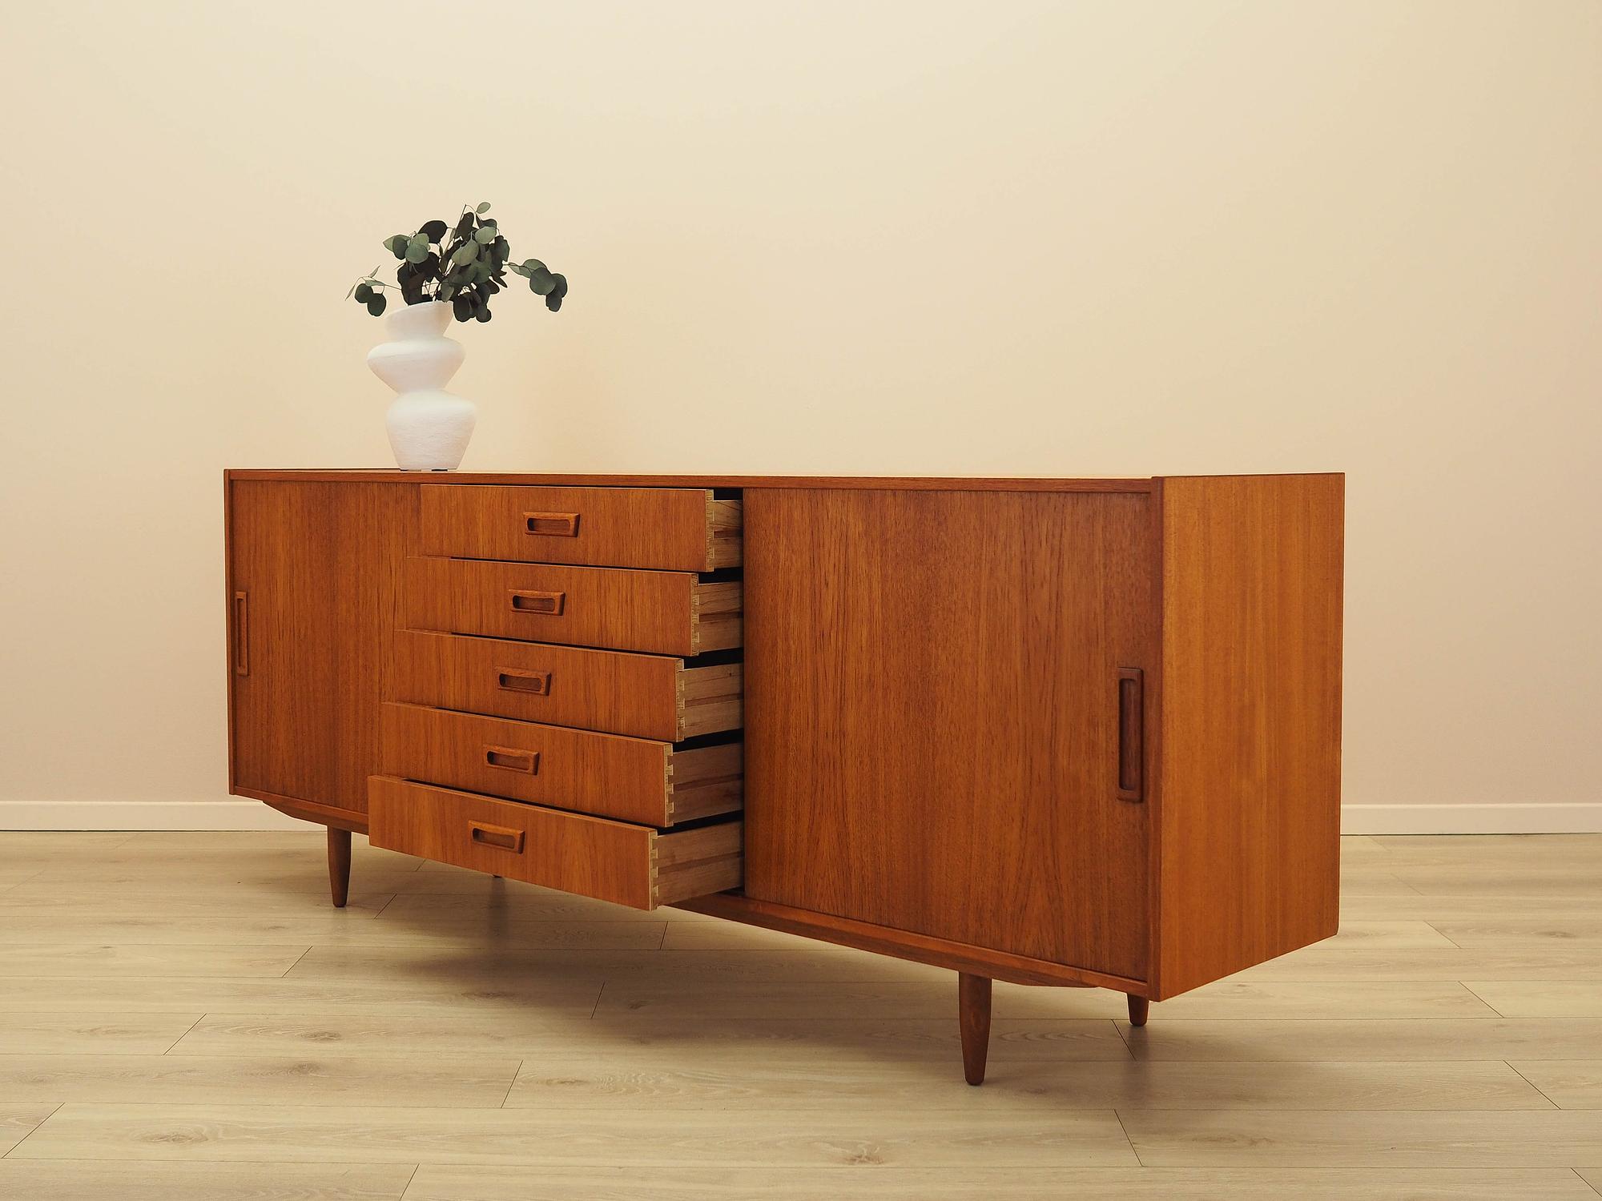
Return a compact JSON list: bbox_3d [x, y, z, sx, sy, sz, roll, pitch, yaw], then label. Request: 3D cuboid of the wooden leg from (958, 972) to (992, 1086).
[{"bbox_3d":[0.233,0.572,2.094,0.044,0.145,0.044,0,4,0],"label":"wooden leg"}]

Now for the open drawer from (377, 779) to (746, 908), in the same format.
[{"bbox_3d":[-0.333,0.349,2.511,0.672,0.111,0.400,4,5,41],"label":"open drawer"}]

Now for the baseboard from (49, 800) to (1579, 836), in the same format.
[{"bbox_3d":[0.000,0.506,3.652,3.800,0.073,0.015,0,4,0],"label":"baseboard"}]

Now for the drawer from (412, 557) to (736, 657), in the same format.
[{"bbox_3d":[-0.279,-0.005,2.547,0.672,0.117,0.400,4,5,41],"label":"drawer"}]

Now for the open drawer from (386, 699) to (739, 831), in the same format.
[{"bbox_3d":[-0.314,0.231,2.524,0.672,0.113,0.400,4,5,41],"label":"open drawer"}]

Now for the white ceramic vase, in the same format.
[{"bbox_3d":[-0.720,-0.408,2.988,0.198,0.322,0.190,0,4,0],"label":"white ceramic vase"}]

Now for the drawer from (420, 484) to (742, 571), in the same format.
[{"bbox_3d":[-0.260,-0.123,2.561,0.672,0.117,0.400,4,5,41],"label":"drawer"}]

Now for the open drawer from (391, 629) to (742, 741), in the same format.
[{"bbox_3d":[-0.297,0.114,2.535,0.672,0.115,0.400,4,5,41],"label":"open drawer"}]

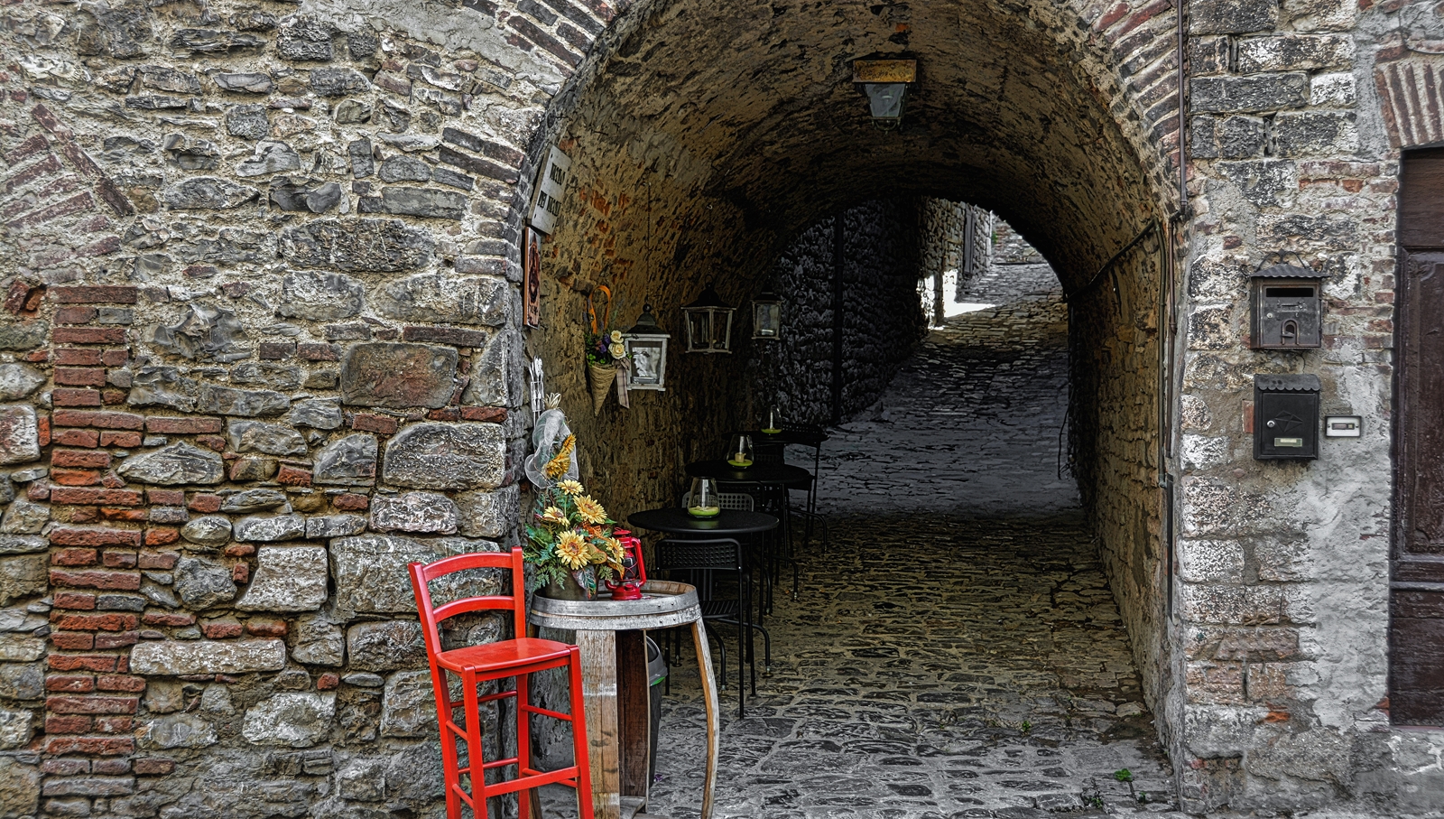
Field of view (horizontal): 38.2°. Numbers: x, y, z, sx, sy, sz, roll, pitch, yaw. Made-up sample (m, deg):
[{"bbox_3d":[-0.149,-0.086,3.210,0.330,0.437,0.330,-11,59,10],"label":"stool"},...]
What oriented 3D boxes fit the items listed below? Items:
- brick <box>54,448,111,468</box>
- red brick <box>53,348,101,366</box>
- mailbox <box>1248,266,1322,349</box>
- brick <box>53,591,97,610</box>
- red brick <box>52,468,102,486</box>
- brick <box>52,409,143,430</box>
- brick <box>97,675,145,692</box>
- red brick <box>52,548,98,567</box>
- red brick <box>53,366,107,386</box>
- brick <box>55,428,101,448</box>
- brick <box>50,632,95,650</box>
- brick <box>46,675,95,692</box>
[{"bbox_3d":[-2.097,0.158,6.895,0.185,0.059,0.130,1,0,1],"label":"brick"},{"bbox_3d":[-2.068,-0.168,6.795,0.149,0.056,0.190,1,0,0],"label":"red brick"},{"bbox_3d":[1.842,-0.337,6.805,0.220,0.275,0.110,1,0,3],"label":"mailbox"},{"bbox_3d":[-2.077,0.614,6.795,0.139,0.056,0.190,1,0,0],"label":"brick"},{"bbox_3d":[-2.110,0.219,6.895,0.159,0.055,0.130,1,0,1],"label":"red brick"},{"bbox_3d":[-2.059,0.032,6.917,0.284,0.059,0.135,0,1,-7],"label":"brick"},{"bbox_3d":[-1.991,0.900,6.958,0.148,0.060,0.165,0,1,-7],"label":"brick"},{"bbox_3d":[-2.133,0.483,6.932,0.151,0.059,0.165,0,1,-7],"label":"red brick"},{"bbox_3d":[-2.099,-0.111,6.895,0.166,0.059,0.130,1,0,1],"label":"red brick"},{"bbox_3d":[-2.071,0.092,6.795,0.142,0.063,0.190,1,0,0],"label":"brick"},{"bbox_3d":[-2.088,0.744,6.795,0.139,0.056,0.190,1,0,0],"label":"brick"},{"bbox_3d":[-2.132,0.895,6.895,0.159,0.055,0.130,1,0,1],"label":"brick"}]

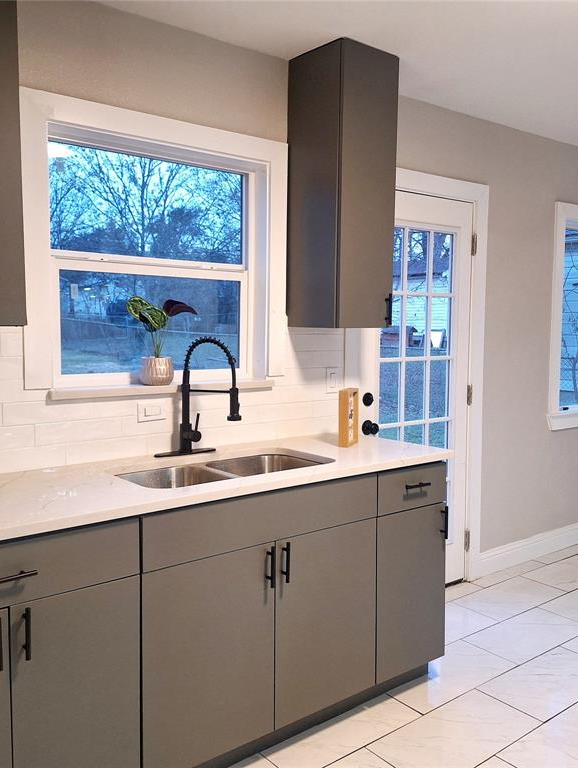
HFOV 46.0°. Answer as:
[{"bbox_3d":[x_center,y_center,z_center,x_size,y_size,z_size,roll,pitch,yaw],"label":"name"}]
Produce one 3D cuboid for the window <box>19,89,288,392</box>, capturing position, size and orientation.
[{"bbox_3d":[-0.465,-0.471,2.579,1.090,1.010,0.130,-4,6,-37],"label":"window"}]

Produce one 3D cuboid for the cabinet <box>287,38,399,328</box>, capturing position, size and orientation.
[{"bbox_3d":[0.219,-0.778,2.831,0.305,1.085,0.325,-4,6,-37],"label":"cabinet"}]

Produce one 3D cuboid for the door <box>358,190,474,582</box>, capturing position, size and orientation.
[{"bbox_3d":[0.642,0.086,3.450,0.810,2.035,0.050,-4,6,-37],"label":"door"}]

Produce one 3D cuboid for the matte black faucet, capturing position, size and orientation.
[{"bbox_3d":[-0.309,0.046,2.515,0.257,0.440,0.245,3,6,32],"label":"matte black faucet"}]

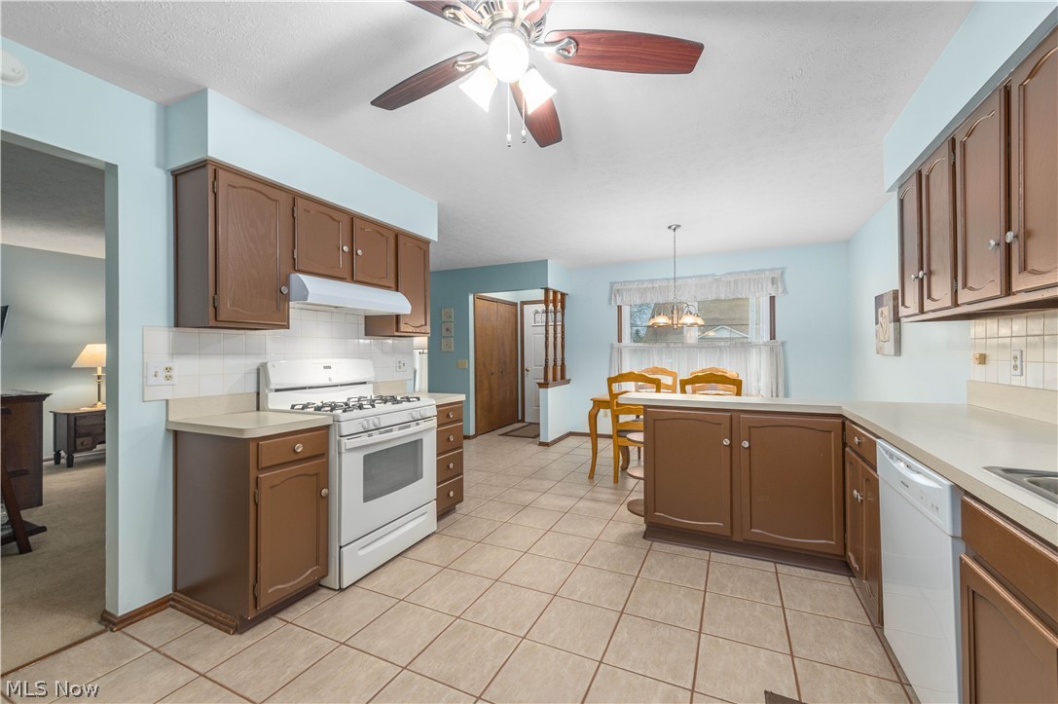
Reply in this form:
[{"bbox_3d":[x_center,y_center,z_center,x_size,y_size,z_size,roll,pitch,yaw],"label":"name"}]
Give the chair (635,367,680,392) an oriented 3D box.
[{"bbox_3d":[1.363,0.709,4.546,0.475,1.055,0.525,0,0,26],"label":"chair"}]

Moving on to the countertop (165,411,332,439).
[{"bbox_3d":[-1.380,0.350,2.064,0.630,0.042,0.440,0,0,26],"label":"countertop"}]

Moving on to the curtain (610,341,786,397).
[{"bbox_3d":[2.042,0.270,5.191,2.070,0.790,0.090,0,0,26],"label":"curtain"}]

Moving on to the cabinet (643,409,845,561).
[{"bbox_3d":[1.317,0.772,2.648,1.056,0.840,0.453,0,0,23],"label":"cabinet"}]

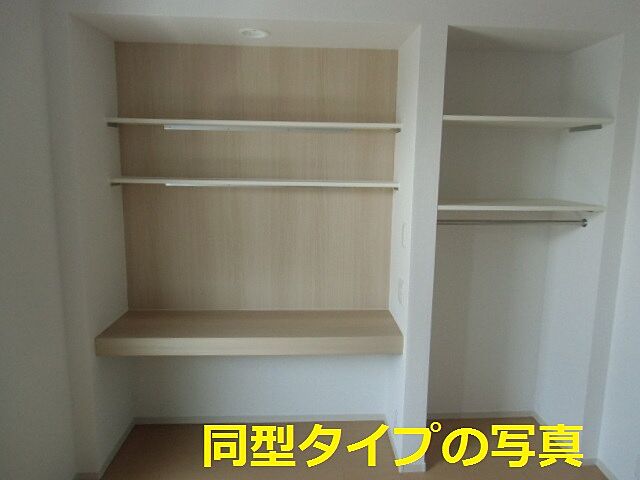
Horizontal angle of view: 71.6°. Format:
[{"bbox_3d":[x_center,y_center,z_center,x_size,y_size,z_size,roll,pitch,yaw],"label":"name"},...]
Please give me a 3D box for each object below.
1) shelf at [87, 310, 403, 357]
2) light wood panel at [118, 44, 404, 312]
[{"bbox_3d":[-0.339,0.490,2.384,1.503,0.091,0.418,0,9,-2],"label":"shelf"},{"bbox_3d":[-0.337,-0.309,2.483,1.503,1.454,0.030,0,9,-2],"label":"light wood panel"}]

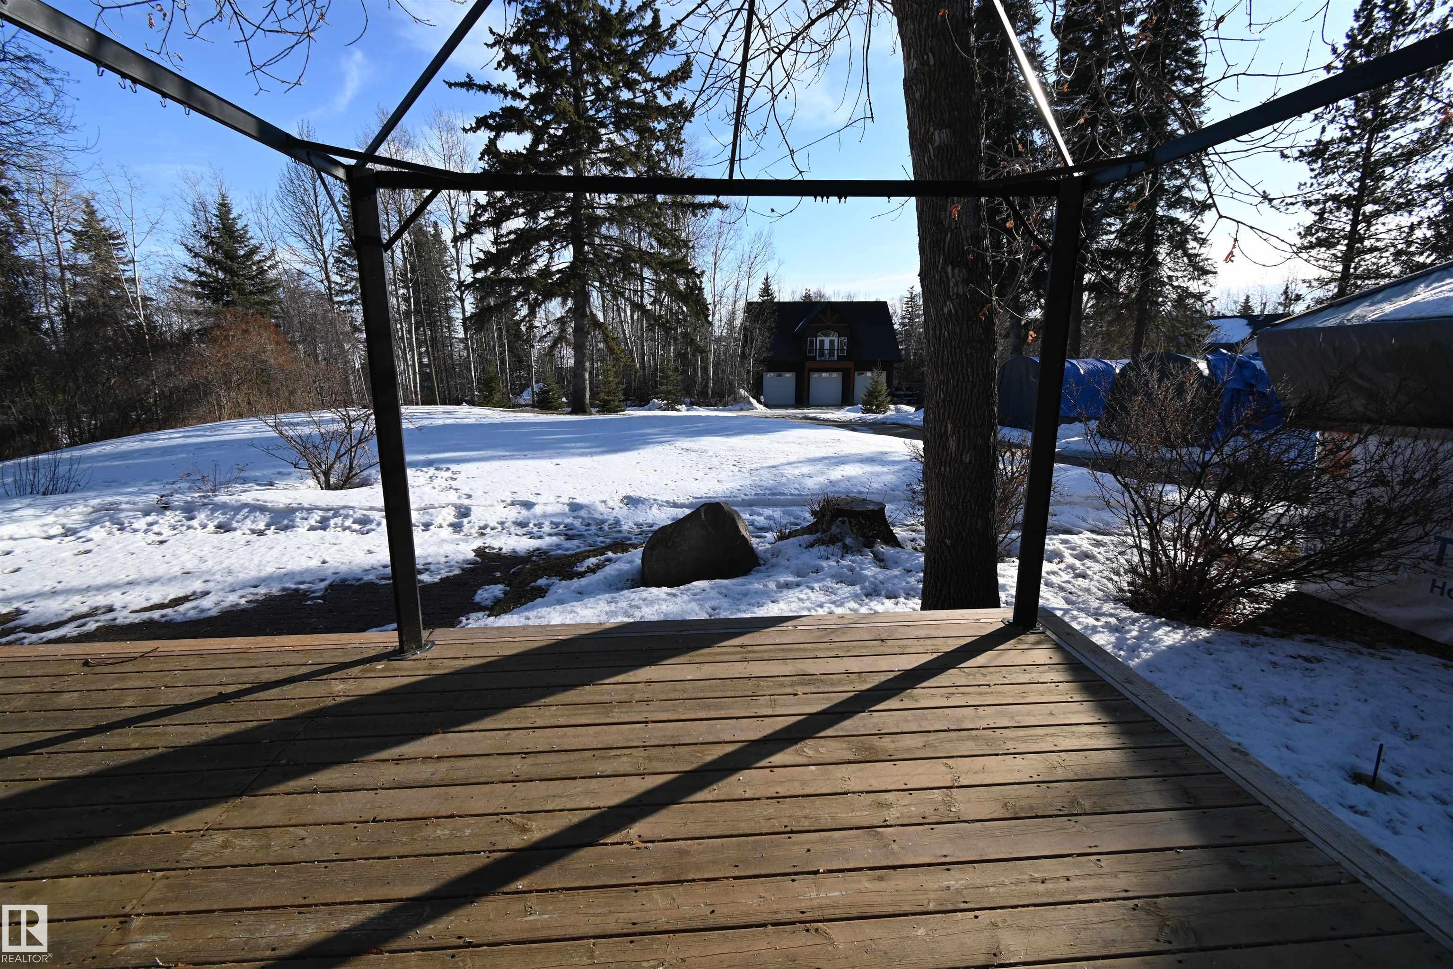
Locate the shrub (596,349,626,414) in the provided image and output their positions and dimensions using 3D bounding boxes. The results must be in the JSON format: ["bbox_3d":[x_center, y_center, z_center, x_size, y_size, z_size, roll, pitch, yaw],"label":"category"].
[{"bbox_3d":[-5.353,-4.682,28.129,1.477,2.812,1.500,0,11,0],"label":"shrub"}]

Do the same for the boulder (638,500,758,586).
[{"bbox_3d":[-0.222,0.465,5.036,0.984,0.662,0.750,0,11,0],"label":"boulder"}]

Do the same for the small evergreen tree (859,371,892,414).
[{"bbox_3d":[8.993,-5.577,36.608,1.991,2.535,2.000,0,11,0],"label":"small evergreen tree"}]

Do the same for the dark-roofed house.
[{"bbox_3d":[8.544,-12.415,56.969,13.097,9.158,11.000,0,11,0],"label":"dark-roofed house"}]

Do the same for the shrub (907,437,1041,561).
[{"bbox_3d":[2.348,0.082,5.723,1.172,1.070,1.100,5,12,22],"label":"shrub"}]

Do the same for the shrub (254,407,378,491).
[{"bbox_3d":[-5.300,-0.457,7.864,1.487,1.085,1.400,-7,13,-33],"label":"shrub"}]

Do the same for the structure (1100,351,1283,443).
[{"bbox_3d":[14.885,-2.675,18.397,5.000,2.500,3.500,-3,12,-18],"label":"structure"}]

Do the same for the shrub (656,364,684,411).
[{"bbox_3d":[-2.871,-4.959,30.621,1.435,2.440,1.450,0,11,0],"label":"shrub"}]

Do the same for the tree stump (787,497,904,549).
[{"bbox_3d":[1.121,0.320,5.822,1.137,0.431,0.950,0,11,0],"label":"tree stump"}]

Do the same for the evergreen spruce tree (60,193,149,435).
[{"bbox_3d":[-20.337,-5.235,19.874,2.498,7.759,2.500,-11,16,-44],"label":"evergreen spruce tree"}]

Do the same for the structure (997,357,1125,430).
[{"bbox_3d":[13.209,-3.267,22.008,5.400,2.550,3.300,-3,12,-15],"label":"structure"}]

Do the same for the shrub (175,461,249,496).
[{"bbox_3d":[-6.485,-0.070,7.635,0.763,0.437,0.700,-9,15,-40],"label":"shrub"}]

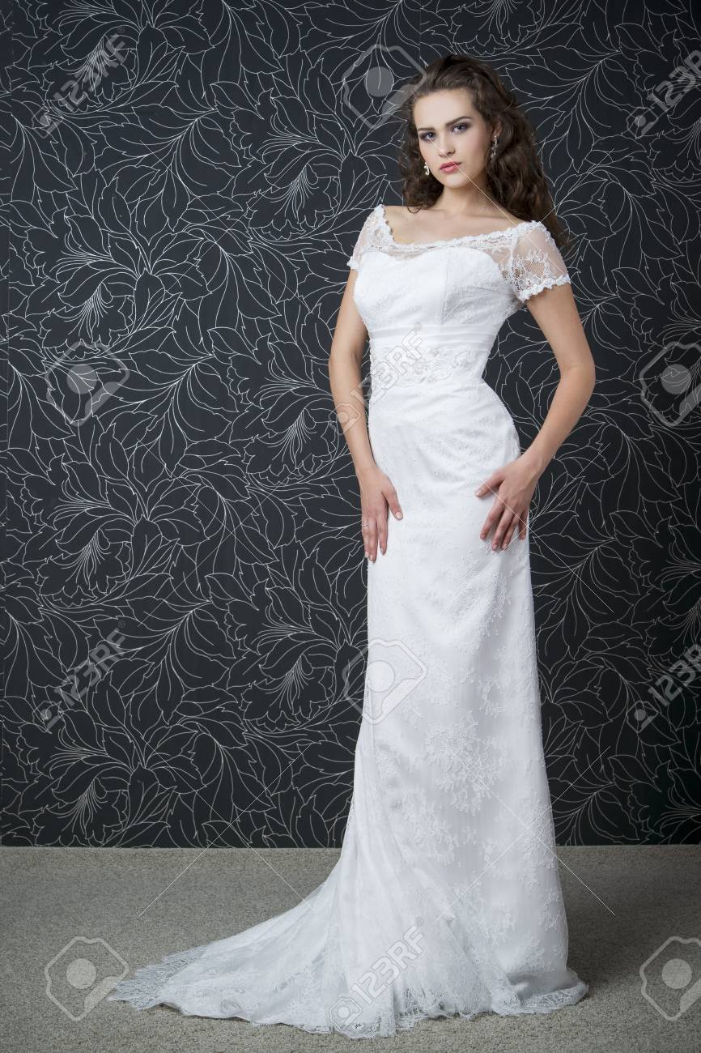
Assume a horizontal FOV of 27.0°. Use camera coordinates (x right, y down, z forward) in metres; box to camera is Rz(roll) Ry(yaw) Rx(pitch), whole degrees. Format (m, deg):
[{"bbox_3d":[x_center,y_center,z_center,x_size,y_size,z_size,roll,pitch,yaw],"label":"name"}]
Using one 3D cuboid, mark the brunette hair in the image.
[{"bbox_3d":[0.245,-0.682,2.660,0.300,0.350,0.270,-4,4,28],"label":"brunette hair"}]

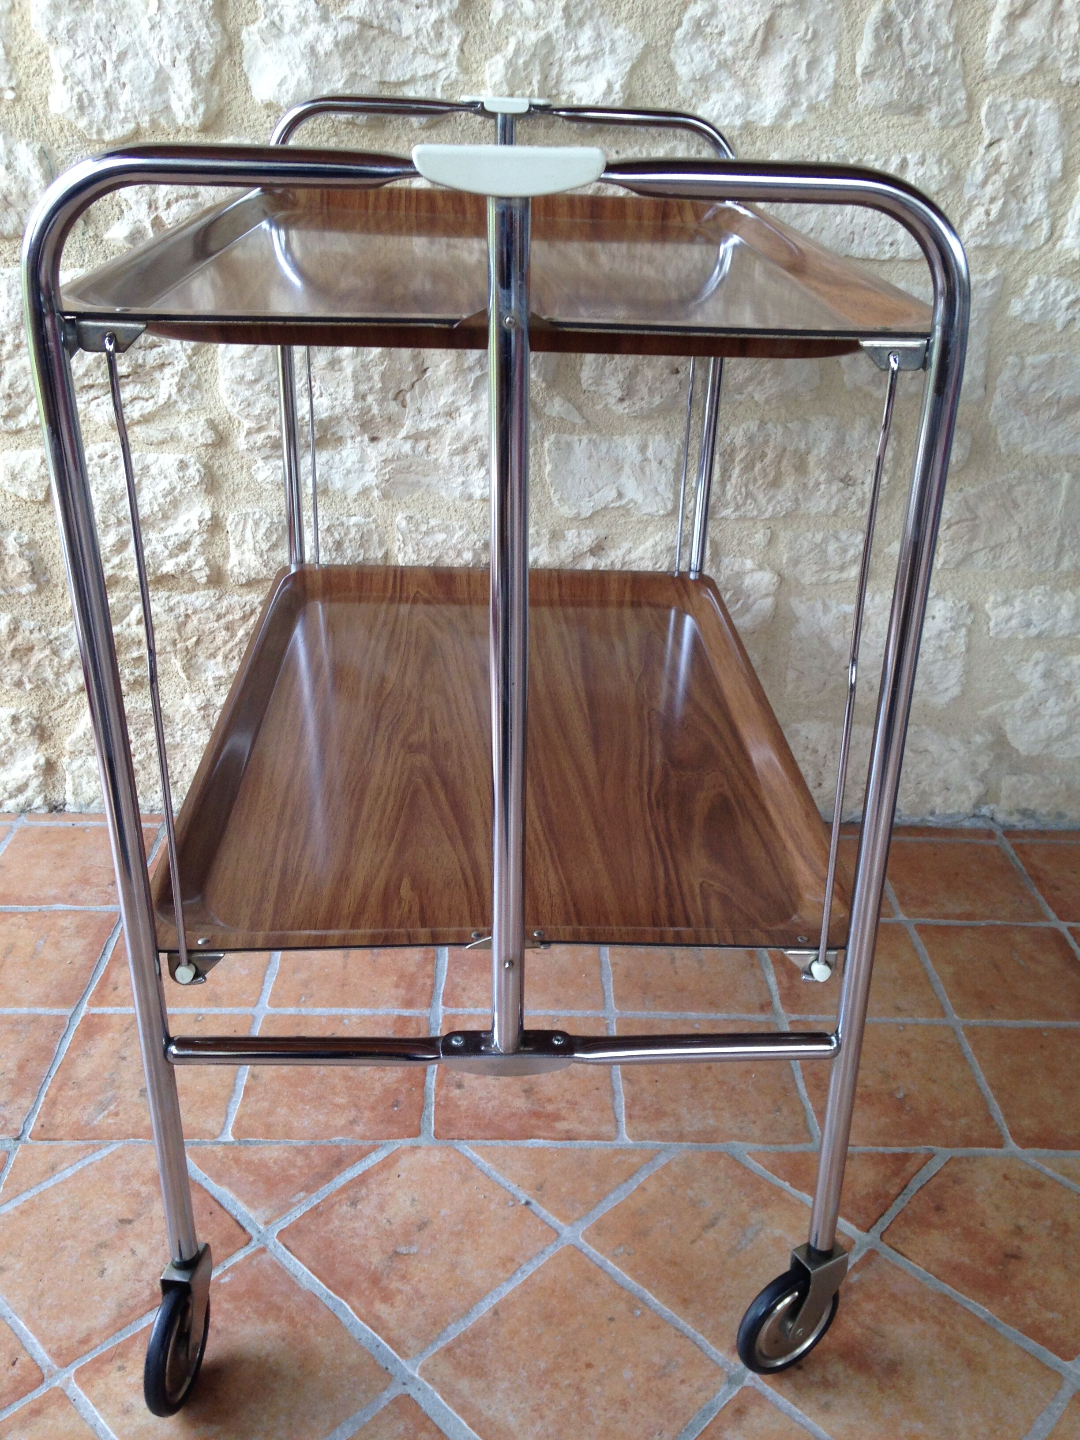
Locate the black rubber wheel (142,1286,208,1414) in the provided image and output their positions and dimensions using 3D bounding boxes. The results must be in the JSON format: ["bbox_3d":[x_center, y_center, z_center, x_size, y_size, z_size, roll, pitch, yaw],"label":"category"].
[{"bbox_3d":[-0.229,0.396,0.870,0.017,0.083,0.083,5,27,6],"label":"black rubber wheel"}]

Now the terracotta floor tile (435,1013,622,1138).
[{"bbox_3d":[-0.013,0.305,1.167,0.150,0.010,0.150,1,27,-2],"label":"terracotta floor tile"}]

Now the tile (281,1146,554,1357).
[{"bbox_3d":[-0.090,0.383,1.008,0.150,0.010,0.150,24,34,38],"label":"tile"}]

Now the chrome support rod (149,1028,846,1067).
[{"bbox_3d":[-0.020,0.187,0.784,0.380,0.019,0.019,0,26,-2],"label":"chrome support rod"}]

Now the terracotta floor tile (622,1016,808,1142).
[{"bbox_3d":[0.143,0.308,1.170,0.150,0.010,0.150,1,27,-2],"label":"terracotta floor tile"}]

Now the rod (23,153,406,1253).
[{"bbox_3d":[-0.142,0.052,0.726,0.171,0.660,0.020,0,27,-2],"label":"rod"}]

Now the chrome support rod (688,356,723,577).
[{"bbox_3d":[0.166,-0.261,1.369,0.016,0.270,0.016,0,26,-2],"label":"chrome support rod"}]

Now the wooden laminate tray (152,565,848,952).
[{"bbox_3d":[-0.030,-0.002,1.084,0.422,0.030,0.648,0,26,-2],"label":"wooden laminate tray"}]

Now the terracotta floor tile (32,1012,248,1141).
[{"bbox_3d":[-0.329,0.301,1.158,0.150,0.010,0.150,1,27,-2],"label":"terracotta floor tile"}]

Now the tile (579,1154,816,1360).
[{"bbox_3d":[0.136,0.389,1.028,0.150,0.010,0.150,-22,34,-40],"label":"tile"}]

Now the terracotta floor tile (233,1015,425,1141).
[{"bbox_3d":[-0.170,0.303,1.163,0.150,0.010,0.150,1,27,-2],"label":"terracotta floor tile"}]

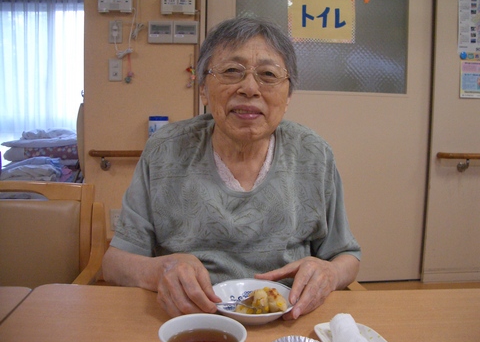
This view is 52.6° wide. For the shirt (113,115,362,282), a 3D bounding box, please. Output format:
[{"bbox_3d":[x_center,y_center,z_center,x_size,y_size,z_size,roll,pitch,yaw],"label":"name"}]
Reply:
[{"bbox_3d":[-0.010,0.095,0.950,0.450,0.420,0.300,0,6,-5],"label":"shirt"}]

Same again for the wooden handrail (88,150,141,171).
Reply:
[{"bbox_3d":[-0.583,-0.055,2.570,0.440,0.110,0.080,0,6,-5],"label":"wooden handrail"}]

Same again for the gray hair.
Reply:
[{"bbox_3d":[0.014,-0.203,0.885,0.182,0.160,0.190,0,6,-5],"label":"gray hair"}]

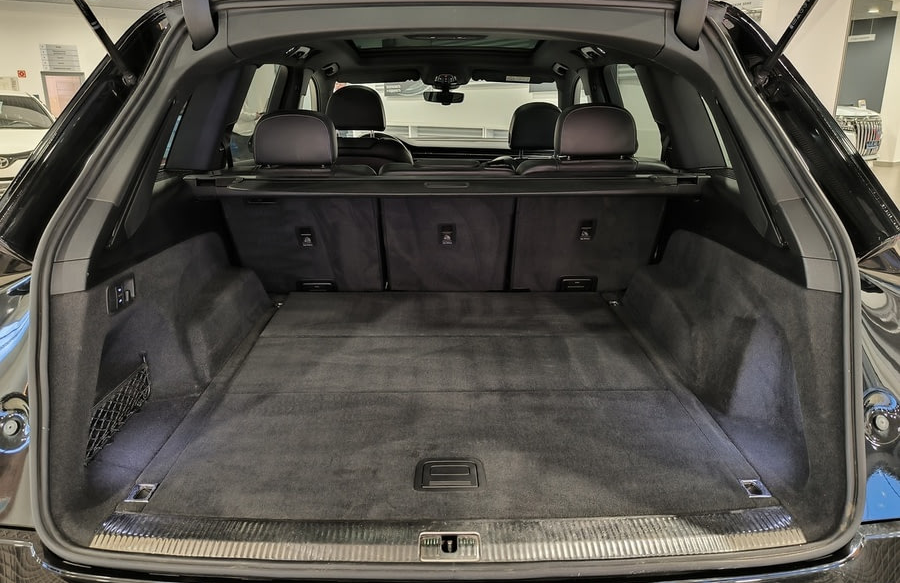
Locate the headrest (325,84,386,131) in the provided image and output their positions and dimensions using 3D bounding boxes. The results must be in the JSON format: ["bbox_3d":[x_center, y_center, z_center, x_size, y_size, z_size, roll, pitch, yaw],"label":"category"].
[{"bbox_3d":[-0.405,-0.791,2.690,0.253,0.190,0.125,-1,19,0],"label":"headrest"}]

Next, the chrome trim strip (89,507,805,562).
[{"bbox_3d":[-0.004,0.387,0.995,1.110,0.038,0.092,-1,19,0],"label":"chrome trim strip"}]

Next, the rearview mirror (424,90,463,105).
[{"bbox_3d":[-0.033,-1.049,3.380,0.235,0.073,0.050,4,19,14],"label":"rearview mirror"}]

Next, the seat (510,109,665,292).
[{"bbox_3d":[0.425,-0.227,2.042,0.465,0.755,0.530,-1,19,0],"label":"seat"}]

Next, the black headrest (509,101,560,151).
[{"bbox_3d":[0.379,-0.695,2.630,0.253,0.195,0.125,-1,19,0],"label":"black headrest"}]

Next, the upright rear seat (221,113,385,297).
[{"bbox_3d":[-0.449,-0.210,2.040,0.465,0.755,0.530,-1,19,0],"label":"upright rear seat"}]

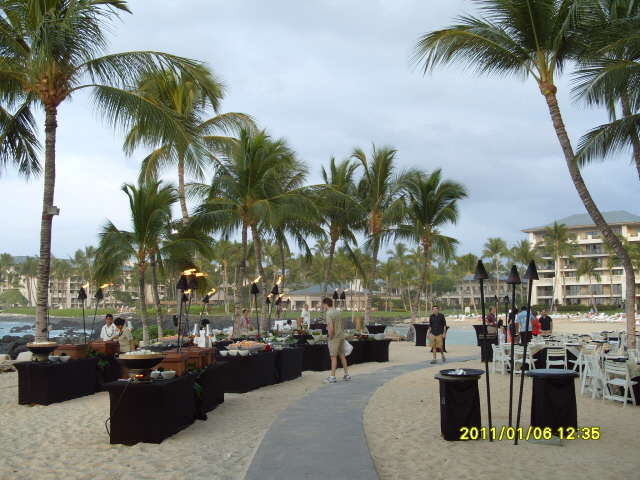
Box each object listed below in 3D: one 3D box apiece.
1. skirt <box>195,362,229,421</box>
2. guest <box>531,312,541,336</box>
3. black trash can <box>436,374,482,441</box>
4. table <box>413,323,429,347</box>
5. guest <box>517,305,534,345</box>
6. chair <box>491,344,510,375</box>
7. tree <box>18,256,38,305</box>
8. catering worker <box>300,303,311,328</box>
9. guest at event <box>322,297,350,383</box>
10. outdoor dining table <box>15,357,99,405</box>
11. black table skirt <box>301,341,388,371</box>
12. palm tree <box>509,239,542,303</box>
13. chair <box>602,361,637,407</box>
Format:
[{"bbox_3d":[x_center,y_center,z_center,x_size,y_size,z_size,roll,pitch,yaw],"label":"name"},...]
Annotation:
[{"bbox_3d":[-2.089,2.434,10.611,0.760,0.730,1.870,-1,-6,6],"label":"skirt"},{"bbox_3d":[8.520,3.631,25.500,0.480,1.678,0.340,1,-7,-11],"label":"guest"},{"bbox_3d":[1.799,2.112,8.315,0.620,0.840,0.620,0,-6,0],"label":"black trash can"},{"bbox_3d":[4.807,4.538,30.800,0.770,1.070,0.770,0,-7,0],"label":"table"},{"bbox_3d":[6.195,2.849,19.507,0.550,1.740,0.400,-1,-6,6],"label":"guest"},{"bbox_3d":[4.795,3.154,17.050,0.500,0.790,0.450,3,-7,-21],"label":"chair"},{"bbox_3d":[-90.004,12.754,199.774,5.900,15.500,5.900,0,-6,0],"label":"tree"},{"bbox_3d":[-0.544,3.357,24.280,0.520,1.750,0.380,0,-6,-3],"label":"catering worker"},{"bbox_3d":[0.353,2.161,13.849,0.520,1.810,0.520,-5,-8,37],"label":"guest at event"},{"bbox_3d":[-4.844,2.599,12.029,0.760,0.710,1.810,-1,-7,9],"label":"outdoor dining table"},{"bbox_3d":[0.626,3.457,19.715,0.850,0.740,4.200,-5,-8,36],"label":"black table skirt"},{"bbox_3d":[40.465,6.875,128.042,7.000,14.000,7.000,0,-6,0],"label":"palm tree"},{"bbox_3d":[5.233,2.490,11.250,0.500,0.790,0.450,3,-7,-28],"label":"chair"}]

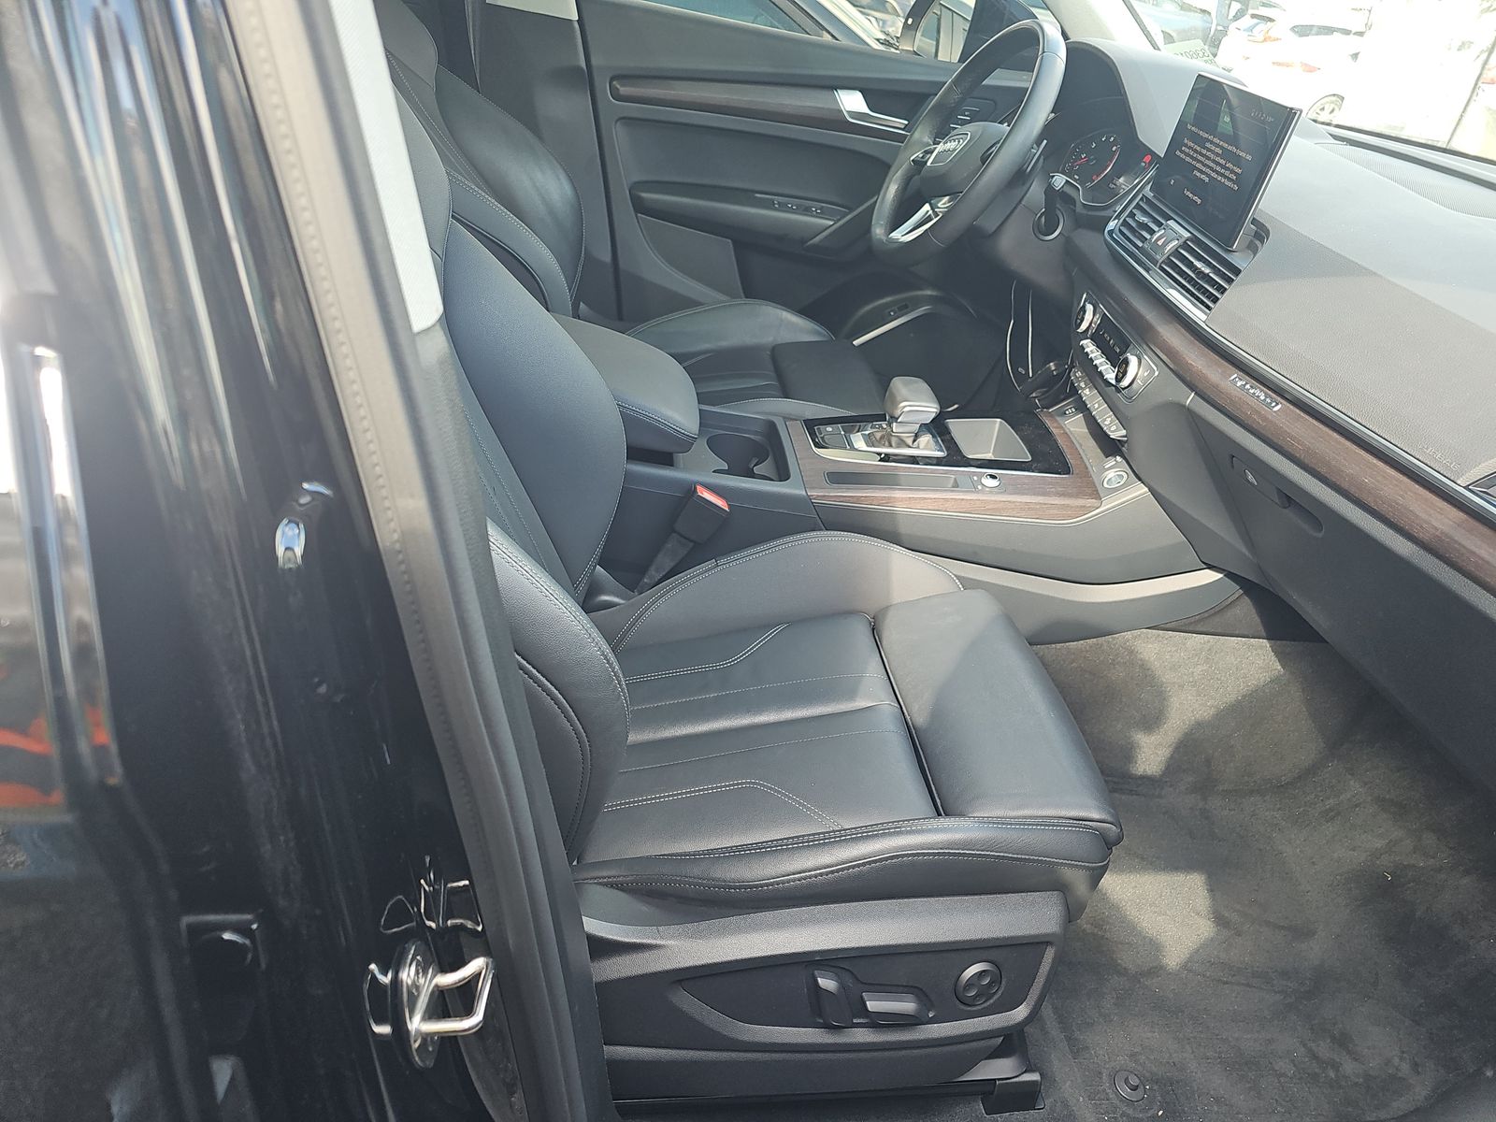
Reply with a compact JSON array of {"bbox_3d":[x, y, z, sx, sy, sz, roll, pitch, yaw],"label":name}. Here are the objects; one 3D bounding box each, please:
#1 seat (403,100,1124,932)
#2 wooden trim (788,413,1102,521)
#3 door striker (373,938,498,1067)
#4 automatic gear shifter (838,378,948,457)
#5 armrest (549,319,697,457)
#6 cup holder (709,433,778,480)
[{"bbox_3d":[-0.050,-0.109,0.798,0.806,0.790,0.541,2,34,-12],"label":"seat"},{"bbox_3d":[0.245,-0.122,1.294,0.388,0.043,0.275,2,34,-12],"label":"wooden trim"},{"bbox_3d":[-0.152,0.232,0.520,0.043,0.068,0.047,8,33,-3],"label":"door striker"},{"bbox_3d":[0.190,-0.193,1.308,0.133,0.093,0.084,2,34,-12],"label":"automatic gear shifter"},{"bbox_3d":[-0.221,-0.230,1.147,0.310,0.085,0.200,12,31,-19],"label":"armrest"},{"bbox_3d":[-0.014,-0.096,1.274,0.099,0.074,0.173,2,34,-12],"label":"cup holder"}]

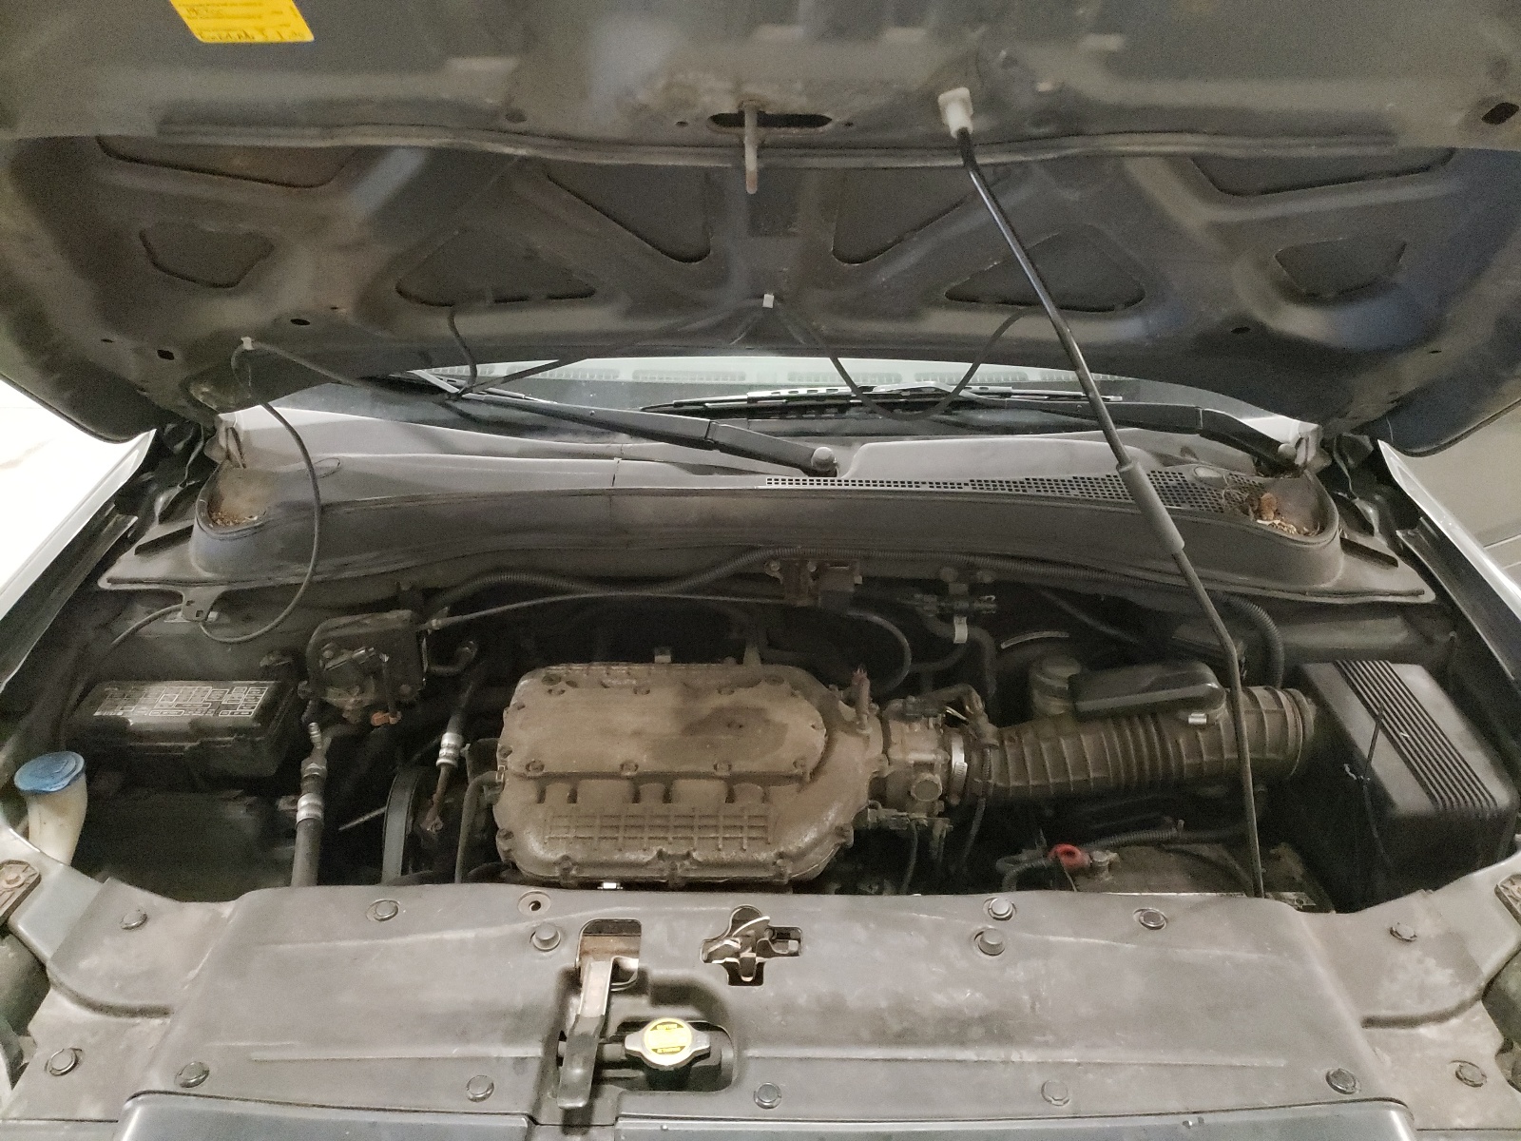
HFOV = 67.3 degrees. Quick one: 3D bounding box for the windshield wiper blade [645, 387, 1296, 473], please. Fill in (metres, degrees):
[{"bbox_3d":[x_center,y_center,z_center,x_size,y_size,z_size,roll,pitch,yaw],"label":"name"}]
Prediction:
[{"bbox_3d":[0.245,-0.168,1.375,0.770,0.060,0.100,3,45,1],"label":"windshield wiper blade"}]

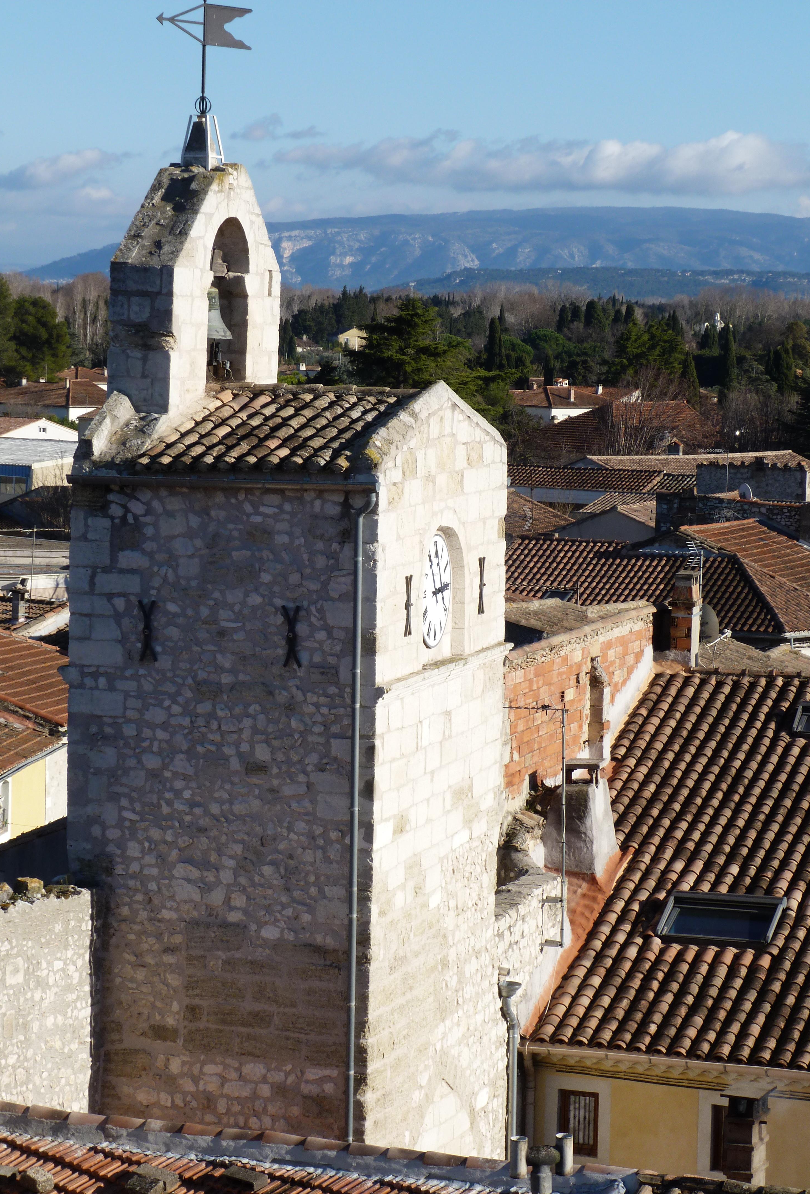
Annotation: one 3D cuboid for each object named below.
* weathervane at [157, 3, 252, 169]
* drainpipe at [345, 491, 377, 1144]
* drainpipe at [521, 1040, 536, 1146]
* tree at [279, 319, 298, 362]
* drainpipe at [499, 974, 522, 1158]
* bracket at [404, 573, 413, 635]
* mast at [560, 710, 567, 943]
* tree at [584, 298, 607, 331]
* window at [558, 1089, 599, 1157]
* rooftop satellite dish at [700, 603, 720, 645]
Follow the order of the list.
[{"bbox_3d":[-1.984,-5.062,37.200,0.420,1.660,1.400,4,6,36],"label":"weathervane"},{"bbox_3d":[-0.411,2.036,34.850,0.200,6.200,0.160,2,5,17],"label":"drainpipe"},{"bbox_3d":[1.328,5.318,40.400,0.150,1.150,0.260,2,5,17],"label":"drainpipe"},{"bbox_3d":[-23.570,-51.949,760.000,3.600,8.800,3.600,1,5,0],"label":"tree"},{"bbox_3d":[1.121,4.992,39.800,0.230,1.950,0.220,1,5,0],"label":"drainpipe"},{"bbox_3d":[0.031,0.079,35.600,0.060,0.590,0.210,2,5,17],"label":"bracket"},{"bbox_3d":[1.707,2.503,40.600,0.060,2.600,0.060,2,5,17],"label":"mast"},{"bbox_3d":[55.812,-81.466,1100.000,6.300,11.500,6.300,1,5,0],"label":"tree"},{"bbox_3d":[1.869,5.672,40.500,0.460,0.700,0.120,2,5,17],"label":"window"},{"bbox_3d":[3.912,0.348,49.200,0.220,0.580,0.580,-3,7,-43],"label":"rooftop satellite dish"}]

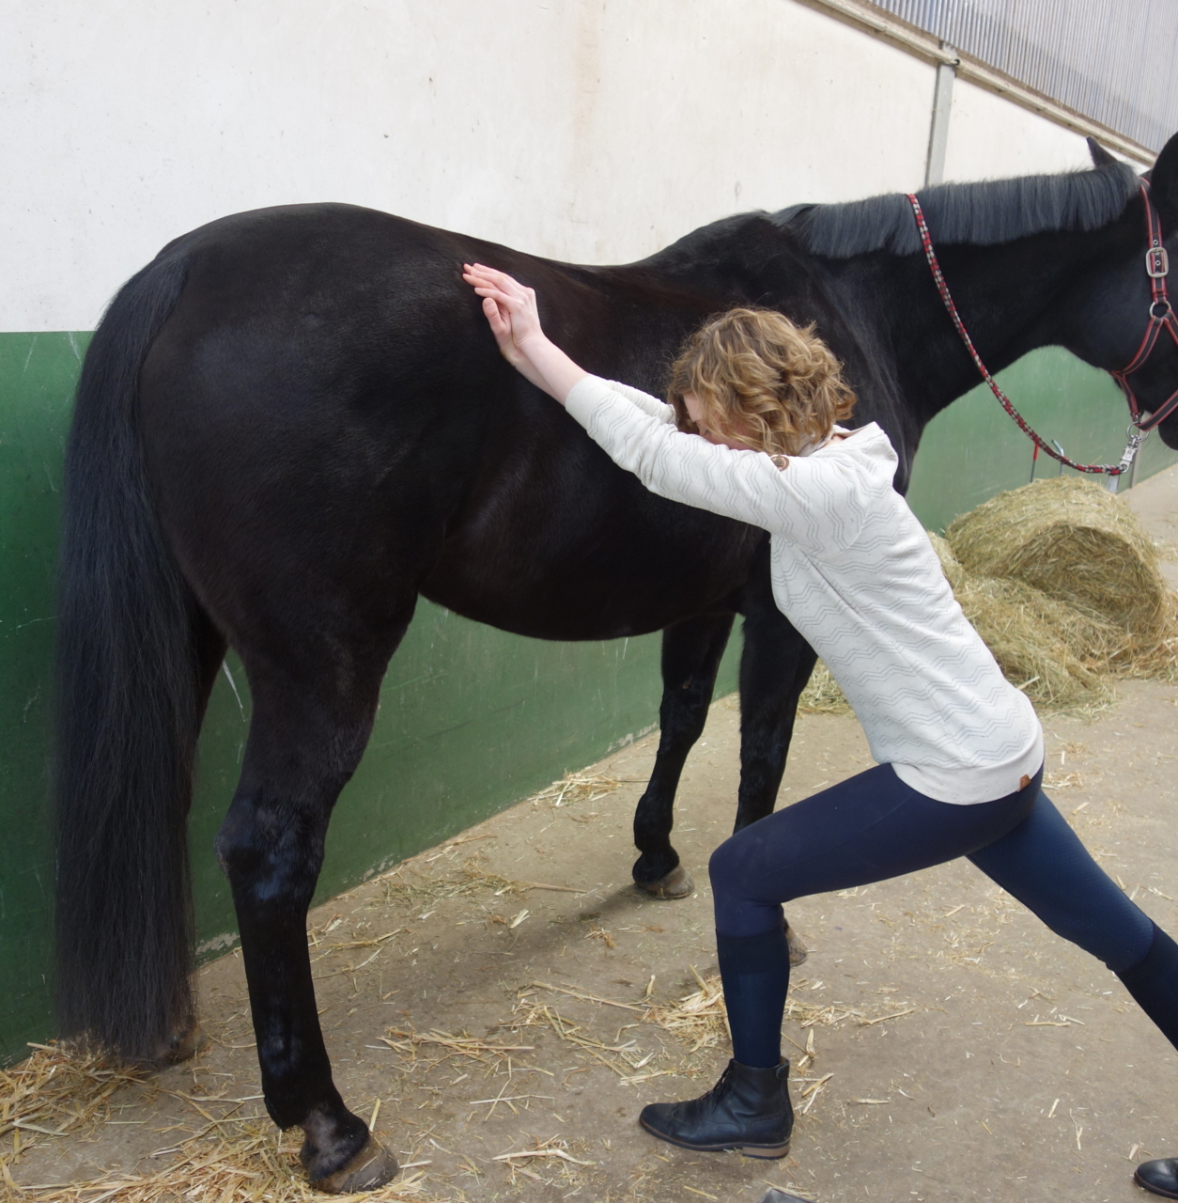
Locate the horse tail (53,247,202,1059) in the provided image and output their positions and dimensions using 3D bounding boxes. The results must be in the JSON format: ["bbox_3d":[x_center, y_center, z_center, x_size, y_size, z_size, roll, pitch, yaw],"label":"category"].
[{"bbox_3d":[-0.720,0.122,2.153,0.215,1.280,0.200,-9,18,-40],"label":"horse tail"}]

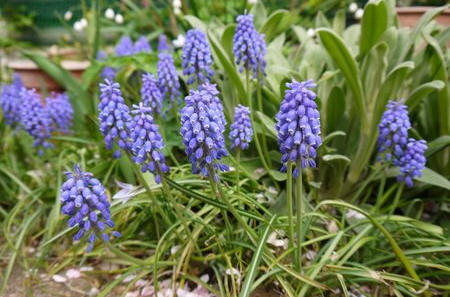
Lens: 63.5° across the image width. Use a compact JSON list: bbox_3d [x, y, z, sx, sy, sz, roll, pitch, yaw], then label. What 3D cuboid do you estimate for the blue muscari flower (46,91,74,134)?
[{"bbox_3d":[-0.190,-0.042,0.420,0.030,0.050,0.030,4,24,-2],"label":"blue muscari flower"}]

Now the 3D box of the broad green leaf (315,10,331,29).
[{"bbox_3d":[0.147,-0.192,0.550,0.024,0.034,0.012,-2,18,0],"label":"broad green leaf"}]

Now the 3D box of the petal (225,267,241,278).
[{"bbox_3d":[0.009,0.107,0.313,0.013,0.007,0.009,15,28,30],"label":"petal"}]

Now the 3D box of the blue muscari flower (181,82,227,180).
[{"bbox_3d":[-0.015,-0.012,0.265,0.032,0.072,0.032,-7,21,0],"label":"blue muscari flower"}]

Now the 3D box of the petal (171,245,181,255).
[{"bbox_3d":[-0.044,0.090,0.325,0.010,0.005,0.009,0,21,0],"label":"petal"}]

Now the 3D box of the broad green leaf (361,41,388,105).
[{"bbox_3d":[0.175,-0.086,0.425,0.031,0.077,0.022,2,18,0],"label":"broad green leaf"}]

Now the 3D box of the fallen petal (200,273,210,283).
[{"bbox_3d":[-0.017,0.114,0.321,0.009,0.006,0.008,0,22,0],"label":"fallen petal"}]

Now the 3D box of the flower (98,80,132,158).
[{"bbox_3d":[-0.092,-0.025,0.310,0.028,0.066,0.028,-14,20,0],"label":"flower"}]

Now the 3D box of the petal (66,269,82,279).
[{"bbox_3d":[-0.106,0.088,0.257,0.011,0.003,0.009,0,18,0],"label":"petal"}]

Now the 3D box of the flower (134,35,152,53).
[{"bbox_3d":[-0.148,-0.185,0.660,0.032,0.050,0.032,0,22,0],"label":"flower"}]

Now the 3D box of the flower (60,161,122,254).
[{"bbox_3d":[-0.103,0.046,0.280,0.034,0.062,0.034,-16,18,0],"label":"flower"}]

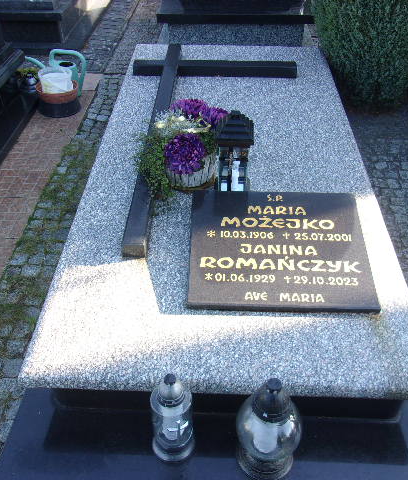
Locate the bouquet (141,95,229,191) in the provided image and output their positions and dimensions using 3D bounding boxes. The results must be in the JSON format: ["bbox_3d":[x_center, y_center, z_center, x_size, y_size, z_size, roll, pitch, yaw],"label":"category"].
[{"bbox_3d":[-0.072,-0.332,1.744,0.303,0.263,0.273,1,42,2],"label":"bouquet"}]

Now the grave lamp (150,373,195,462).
[{"bbox_3d":[-0.072,0.400,1.160,0.103,0.287,0.103,1,42,2],"label":"grave lamp"}]

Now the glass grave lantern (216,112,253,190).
[{"bbox_3d":[0.096,-0.244,1.577,0.109,0.356,0.109,5,42,6],"label":"glass grave lantern"}]

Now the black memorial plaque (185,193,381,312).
[{"bbox_3d":[0.216,0.022,1.463,0.512,0.030,0.397,1,55,1],"label":"black memorial plaque"}]

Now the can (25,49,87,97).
[{"bbox_3d":[-0.874,-1.009,3.013,0.369,0.289,0.167,1,42,2],"label":"can"}]

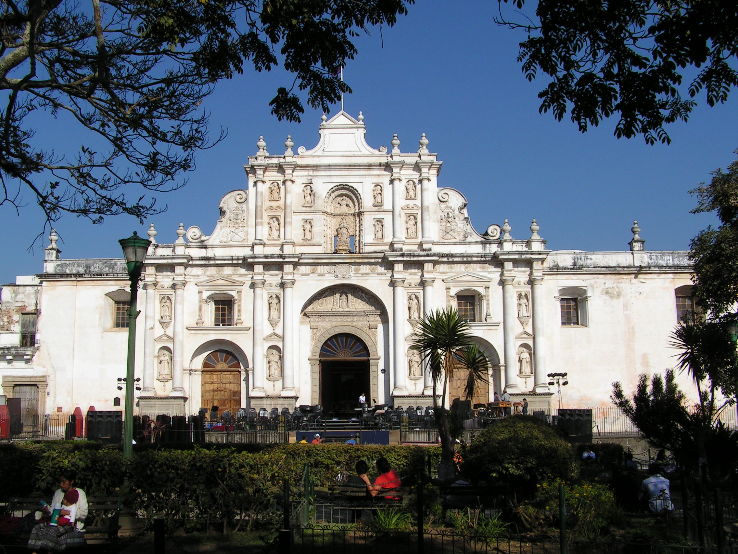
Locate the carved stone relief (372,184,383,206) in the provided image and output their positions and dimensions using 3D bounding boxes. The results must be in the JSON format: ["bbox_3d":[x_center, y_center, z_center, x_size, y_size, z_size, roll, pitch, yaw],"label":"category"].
[{"bbox_3d":[0.646,-6.194,61.587,0.760,1.714,0.500,-1,-8,1],"label":"carved stone relief"}]

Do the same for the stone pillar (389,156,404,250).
[{"bbox_3d":[2.073,-5.504,61.097,1.145,7.179,1.000,-1,-8,1],"label":"stone pillar"}]

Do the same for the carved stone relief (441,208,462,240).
[{"bbox_3d":[5.827,-3.724,57.323,1.548,2.389,0.250,-1,-10,2],"label":"carved stone relief"}]

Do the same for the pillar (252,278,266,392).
[{"bbox_3d":[-7.535,4.084,55.852,0.950,7.912,0.920,-1,-10,0],"label":"pillar"}]

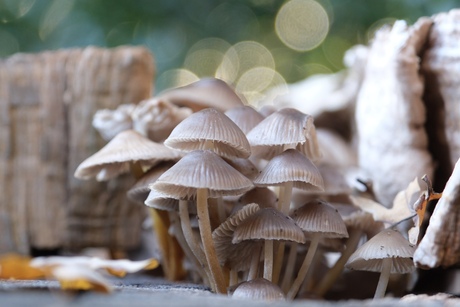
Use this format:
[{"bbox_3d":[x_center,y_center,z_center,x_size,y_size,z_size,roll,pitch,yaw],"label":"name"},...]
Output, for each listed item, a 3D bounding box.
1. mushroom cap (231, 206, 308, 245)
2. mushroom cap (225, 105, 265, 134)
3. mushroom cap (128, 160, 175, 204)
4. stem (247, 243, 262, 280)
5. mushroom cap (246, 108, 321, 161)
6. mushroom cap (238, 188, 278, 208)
[{"bbox_3d":[0.013,0.024,0.518,0.025,0.012,0.023,0,-1,0],"label":"mushroom cap"},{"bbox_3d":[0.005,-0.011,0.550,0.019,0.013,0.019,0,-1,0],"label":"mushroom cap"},{"bbox_3d":[-0.023,0.010,0.520,0.025,0.014,0.024,-6,-5,0],"label":"mushroom cap"},{"bbox_3d":[0.009,0.037,0.526,0.003,0.015,0.003,13,0,0],"label":"stem"},{"bbox_3d":[0.018,-0.006,0.507,0.024,0.016,0.024,2,-5,0],"label":"mushroom cap"},{"bbox_3d":[0.010,0.015,0.515,0.015,0.008,0.015,0,-4,0],"label":"mushroom cap"}]

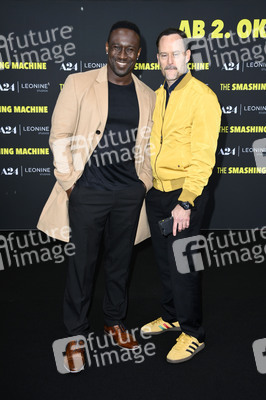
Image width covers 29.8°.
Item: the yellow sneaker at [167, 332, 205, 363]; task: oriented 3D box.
[{"bbox_3d":[0.312,0.830,2.870,0.290,0.115,0.106,-11,17,-40],"label":"yellow sneaker"}]

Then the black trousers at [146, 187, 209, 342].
[{"bbox_3d":[0.258,0.356,2.926,0.400,0.970,0.285,11,17,41],"label":"black trousers"}]

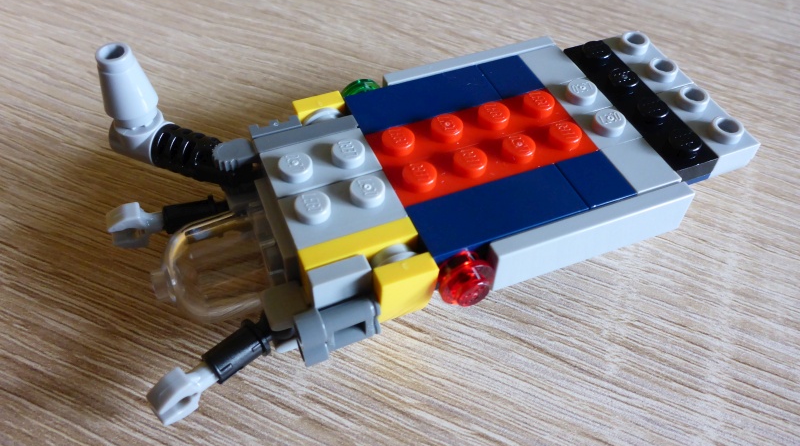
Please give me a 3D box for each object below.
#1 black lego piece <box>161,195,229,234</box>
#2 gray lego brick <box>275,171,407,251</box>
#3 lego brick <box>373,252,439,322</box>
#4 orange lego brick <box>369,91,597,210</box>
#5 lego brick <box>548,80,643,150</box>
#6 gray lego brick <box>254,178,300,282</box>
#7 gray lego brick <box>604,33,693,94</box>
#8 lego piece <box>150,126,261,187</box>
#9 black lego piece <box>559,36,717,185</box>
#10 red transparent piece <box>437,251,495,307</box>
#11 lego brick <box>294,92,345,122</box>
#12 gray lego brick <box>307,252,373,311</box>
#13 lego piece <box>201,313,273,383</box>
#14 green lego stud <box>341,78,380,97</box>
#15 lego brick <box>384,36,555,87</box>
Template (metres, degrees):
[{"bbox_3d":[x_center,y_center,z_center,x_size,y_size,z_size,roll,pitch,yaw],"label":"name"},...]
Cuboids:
[{"bbox_3d":[-0.032,-0.002,0.103,0.010,0.005,0.005,-16,53,-15],"label":"black lego piece"},{"bbox_3d":[-0.008,-0.001,0.091,0.016,0.007,0.010,-17,53,-16],"label":"gray lego brick"},{"bbox_3d":[0.001,0.009,0.086,0.008,0.008,0.003,-17,53,-16],"label":"lego brick"},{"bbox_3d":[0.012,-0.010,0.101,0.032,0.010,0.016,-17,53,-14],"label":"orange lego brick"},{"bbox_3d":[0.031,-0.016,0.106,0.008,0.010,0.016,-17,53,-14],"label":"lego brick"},{"bbox_3d":[-0.017,0.001,0.095,0.003,0.008,0.016,-17,53,-16],"label":"gray lego brick"},{"bbox_3d":[0.043,-0.027,0.113,0.008,0.006,0.016,-17,53,-14],"label":"gray lego brick"},{"bbox_3d":[-0.030,-0.010,0.102,0.018,0.007,0.007,22,53,16],"label":"lego piece"},{"bbox_3d":[0.038,-0.019,0.106,0.008,0.005,0.032,-17,53,-14],"label":"black lego piece"},{"bbox_3d":[0.009,0.008,0.087,0.008,0.008,0.005,-17,53,-14],"label":"red transparent piece"},{"bbox_3d":[-0.013,-0.017,0.109,0.008,0.008,0.003,-17,53,-14],"label":"lego brick"},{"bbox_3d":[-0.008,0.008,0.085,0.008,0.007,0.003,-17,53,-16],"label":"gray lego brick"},{"bbox_3d":[-0.021,0.017,0.088,0.010,0.005,0.005,-34,59,-27],"label":"lego piece"},{"bbox_3d":[-0.007,-0.021,0.111,0.008,0.008,0.005,-17,53,-14],"label":"green lego stud"},{"bbox_3d":[0.012,-0.026,0.115,0.032,0.008,0.003,-17,53,-16],"label":"lego brick"}]

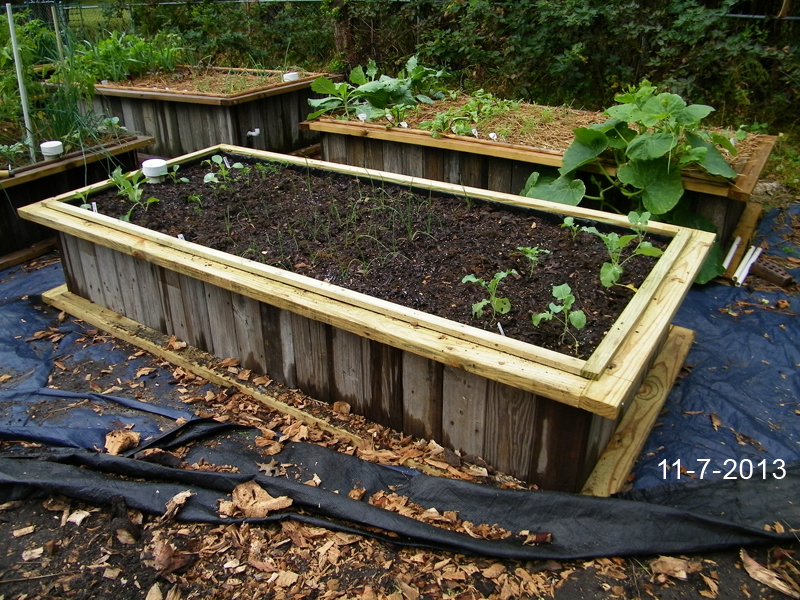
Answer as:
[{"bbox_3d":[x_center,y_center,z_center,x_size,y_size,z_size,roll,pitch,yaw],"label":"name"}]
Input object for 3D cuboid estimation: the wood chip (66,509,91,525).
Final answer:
[{"bbox_3d":[-0.865,0.582,1.739,0.048,0.017,0.040,9,29,18],"label":"wood chip"}]

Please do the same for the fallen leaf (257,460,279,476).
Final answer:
[{"bbox_3d":[-0.411,0.523,2.008,0.067,0.012,0.062,0,28,1],"label":"fallen leaf"}]

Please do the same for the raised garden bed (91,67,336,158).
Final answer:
[{"bbox_3d":[-1.780,-1.660,5.481,2.300,0.510,1.370,15,31,27],"label":"raised garden bed"}]

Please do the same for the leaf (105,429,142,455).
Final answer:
[{"bbox_3d":[-0.903,0.460,2.105,0.110,0.045,0.085,0,28,1],"label":"leaf"}]

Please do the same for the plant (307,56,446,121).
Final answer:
[{"bbox_3d":[-0.150,-1.376,4.209,0.720,0.360,0.780,16,33,29],"label":"plant"}]

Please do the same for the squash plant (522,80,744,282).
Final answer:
[{"bbox_3d":[1.157,-0.600,3.154,0.870,0.780,0.700,16,33,29],"label":"squash plant"}]

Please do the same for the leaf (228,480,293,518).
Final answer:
[{"bbox_3d":[-0.400,0.572,1.856,0.180,0.040,0.115,0,28,1],"label":"leaf"}]

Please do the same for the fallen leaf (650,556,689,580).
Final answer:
[{"bbox_3d":[0.690,0.687,1.656,0.090,0.025,0.055,0,28,1],"label":"fallen leaf"}]

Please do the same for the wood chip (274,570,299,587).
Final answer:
[{"bbox_3d":[-0.287,0.703,1.638,0.049,0.012,0.041,12,30,21],"label":"wood chip"}]

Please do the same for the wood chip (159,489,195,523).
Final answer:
[{"bbox_3d":[-0.601,0.550,1.751,0.036,0.025,0.112,15,31,28],"label":"wood chip"}]

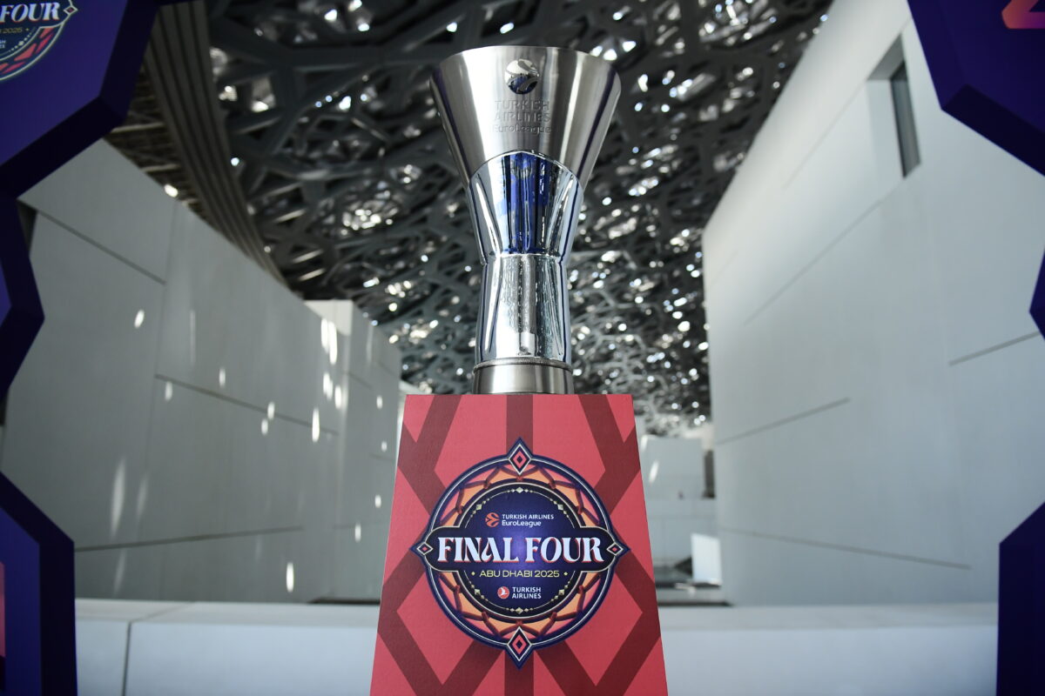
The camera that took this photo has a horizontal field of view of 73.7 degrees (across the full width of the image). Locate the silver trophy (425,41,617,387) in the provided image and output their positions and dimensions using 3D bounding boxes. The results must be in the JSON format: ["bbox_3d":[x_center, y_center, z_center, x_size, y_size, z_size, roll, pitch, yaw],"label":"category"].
[{"bbox_3d":[0.004,-0.184,1.270,0.355,0.595,0.325,0,-13,1],"label":"silver trophy"}]

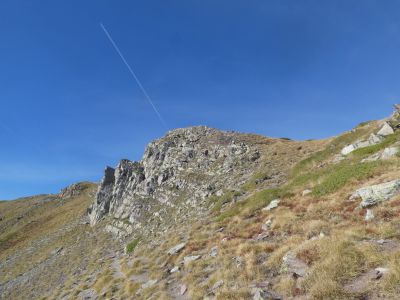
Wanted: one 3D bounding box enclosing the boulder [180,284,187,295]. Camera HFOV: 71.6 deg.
[{"bbox_3d":[-0.369,3.119,6.200,0.140,0.190,0.140,0,-11,0],"label":"boulder"}]

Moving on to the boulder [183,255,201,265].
[{"bbox_3d":[-0.239,3.080,7.800,0.491,0.171,0.368,0,-7,0],"label":"boulder"}]

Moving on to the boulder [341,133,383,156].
[{"bbox_3d":[10.483,-0.357,18.000,2.700,1.450,1.500,0,-11,0],"label":"boulder"}]

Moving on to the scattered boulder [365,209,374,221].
[{"bbox_3d":[3.240,1.233,5.300,0.190,0.200,0.170,0,-11,0],"label":"scattered boulder"}]

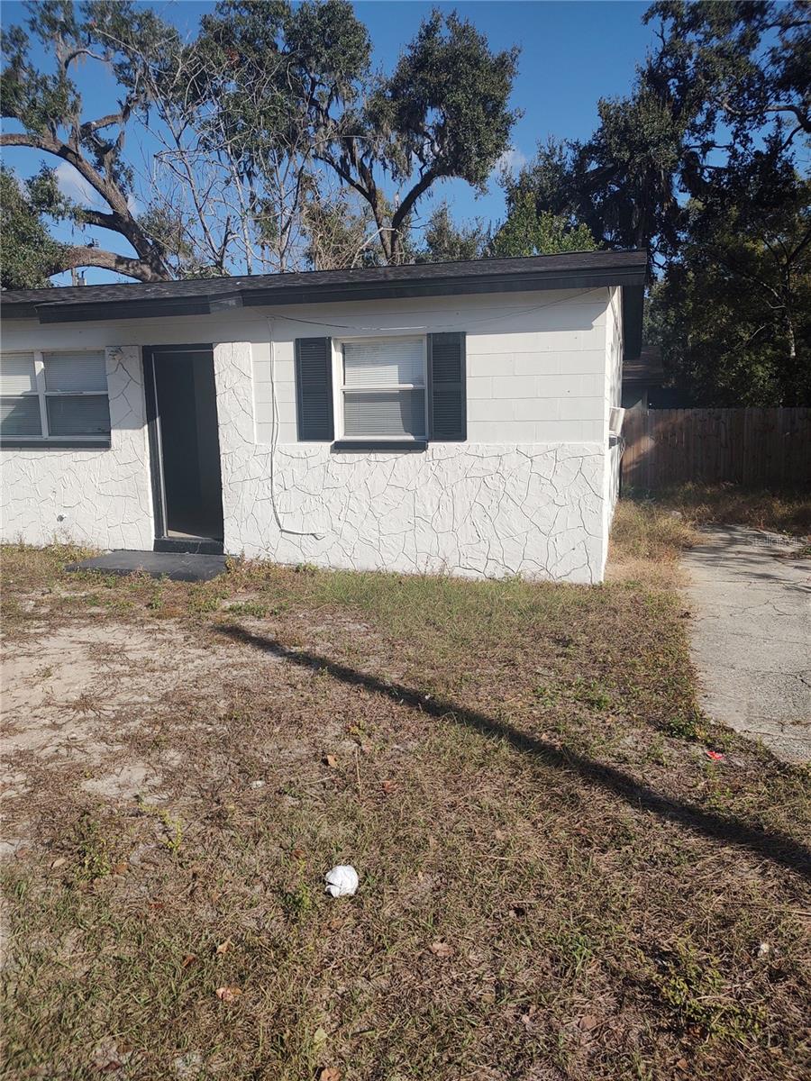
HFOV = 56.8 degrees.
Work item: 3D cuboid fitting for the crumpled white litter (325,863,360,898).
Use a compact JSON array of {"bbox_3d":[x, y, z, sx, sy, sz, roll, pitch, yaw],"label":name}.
[{"bbox_3d":[-0.205,1.097,2.418,0.108,0.075,0.105,-1,9,-5],"label":"crumpled white litter"}]

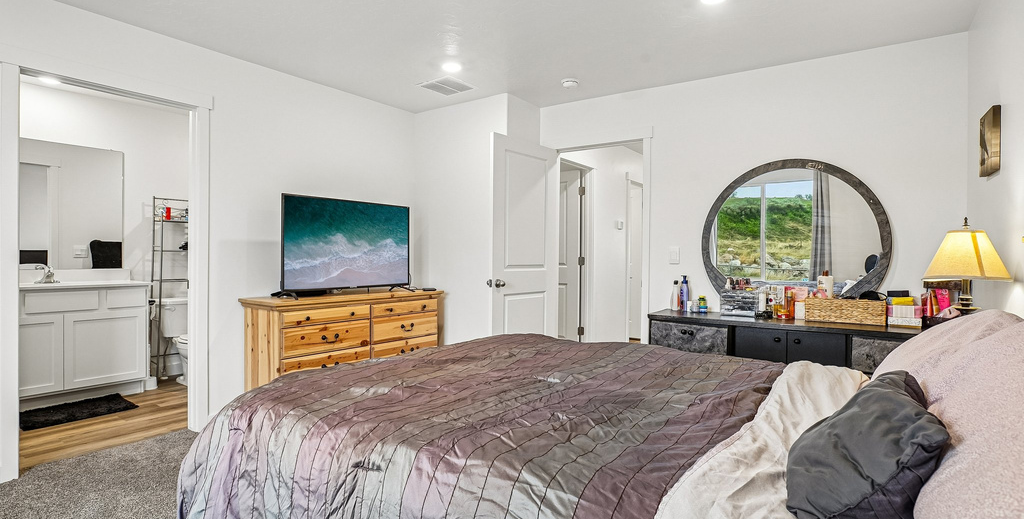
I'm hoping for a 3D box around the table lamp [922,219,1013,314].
[{"bbox_3d":[1.885,0.100,2.010,0.285,0.560,0.285,1,1,32],"label":"table lamp"}]

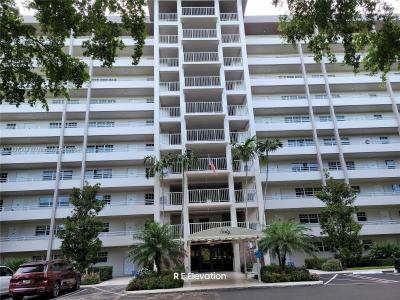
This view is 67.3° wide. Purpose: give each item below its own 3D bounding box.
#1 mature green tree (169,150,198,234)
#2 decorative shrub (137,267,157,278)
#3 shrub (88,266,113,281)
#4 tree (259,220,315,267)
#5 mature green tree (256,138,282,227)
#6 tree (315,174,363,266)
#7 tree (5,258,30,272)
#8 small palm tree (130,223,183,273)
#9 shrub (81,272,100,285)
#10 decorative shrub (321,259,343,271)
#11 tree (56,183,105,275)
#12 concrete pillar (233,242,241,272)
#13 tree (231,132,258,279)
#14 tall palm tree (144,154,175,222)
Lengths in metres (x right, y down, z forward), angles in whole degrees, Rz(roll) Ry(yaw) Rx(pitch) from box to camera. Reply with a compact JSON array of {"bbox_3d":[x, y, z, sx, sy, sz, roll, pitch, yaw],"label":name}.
[{"bbox_3d":[-1.045,4.083,20.253,2.100,8.550,2.100,-2,-19,-3],"label":"mature green tree"},{"bbox_3d":[-2.953,6.896,16.545,1.150,0.900,1.100,-2,-19,-3],"label":"decorative shrub"},{"bbox_3d":[-8.083,9.975,24.455,2.000,1.050,1.700,-2,-17,-3],"label":"shrub"},{"bbox_3d":[5.060,5.741,17.623,3.100,3.150,3.000,-2,-19,-3],"label":"tree"},{"bbox_3d":[5.753,4.117,23.357,2.400,10.300,2.300,-2,-17,-3],"label":"mature green tree"},{"bbox_3d":[11.847,5.936,25.736,3.900,7.700,3.700,-2,-17,-3],"label":"tree"},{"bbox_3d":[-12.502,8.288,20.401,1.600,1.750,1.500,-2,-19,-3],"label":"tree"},{"bbox_3d":[-2.787,6.636,19.552,3.600,4.000,3.500,-2,-17,-3],"label":"small palm tree"},{"bbox_3d":[-8.063,9.350,22.135,1.550,0.850,1.300,-2,-17,-3],"label":"shrub"},{"bbox_3d":[10.265,8.870,23.478,1.700,0.900,1.500,-2,-17,-3],"label":"decorative shrub"},{"bbox_3d":[-9.550,6.527,24.194,3.900,7.600,3.700,-2,-17,-3],"label":"tree"},{"bbox_3d":[2.800,8.187,23.029,0.550,2.250,0.550,-2,-19,-3],"label":"concrete pillar"},{"bbox_3d":[3.175,3.510,20.641,2.100,9.500,2.100,-2,-19,-3],"label":"tree"},{"bbox_3d":[-2.666,4.249,20.123,2.100,8.300,2.100,-2,-19,-3],"label":"tall palm tree"}]

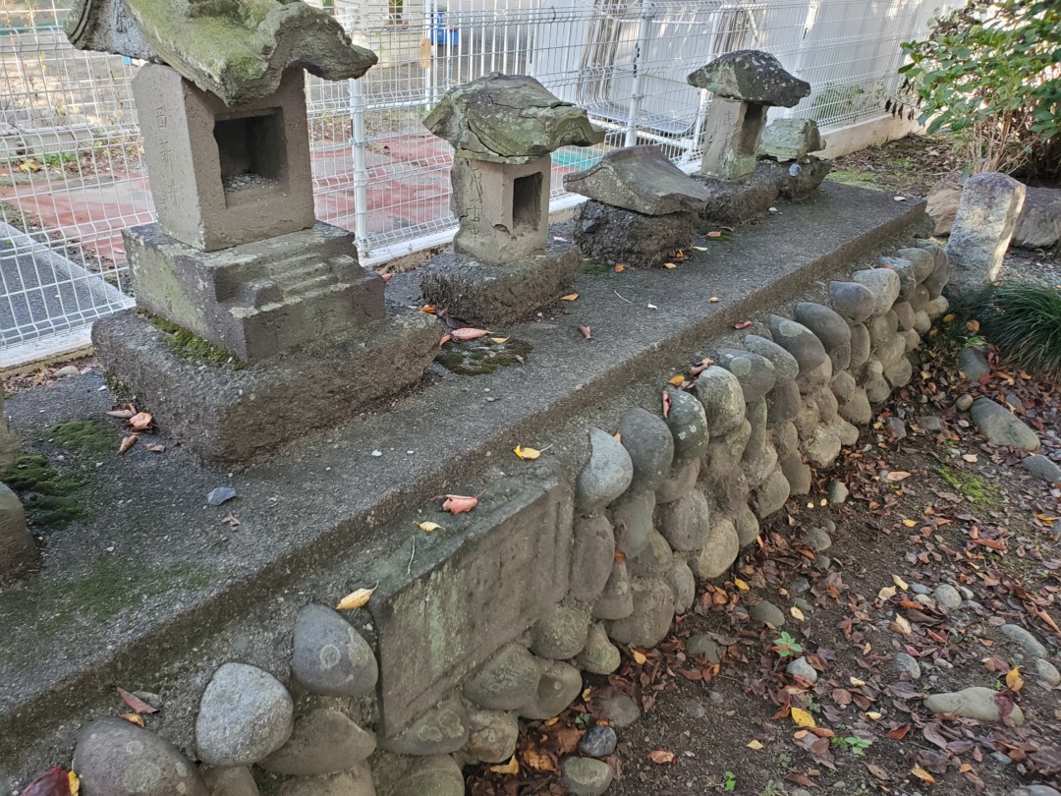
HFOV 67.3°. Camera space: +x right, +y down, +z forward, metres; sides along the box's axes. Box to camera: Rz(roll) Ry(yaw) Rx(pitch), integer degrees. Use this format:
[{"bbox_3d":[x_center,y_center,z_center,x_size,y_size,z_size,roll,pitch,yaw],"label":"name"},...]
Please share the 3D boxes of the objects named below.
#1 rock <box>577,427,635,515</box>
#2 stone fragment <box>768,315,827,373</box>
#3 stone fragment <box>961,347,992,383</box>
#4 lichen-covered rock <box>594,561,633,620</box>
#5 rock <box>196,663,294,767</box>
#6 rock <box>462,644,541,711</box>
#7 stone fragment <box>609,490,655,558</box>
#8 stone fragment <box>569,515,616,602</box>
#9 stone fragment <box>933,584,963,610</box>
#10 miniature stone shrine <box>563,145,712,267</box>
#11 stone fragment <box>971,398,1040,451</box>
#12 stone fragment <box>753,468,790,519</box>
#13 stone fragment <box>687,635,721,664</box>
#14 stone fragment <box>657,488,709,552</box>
[{"bbox_3d":[0.241,0.238,2.564,0.186,0.300,0.186,27,37,33],"label":"rock"},{"bbox_3d":[1.264,-0.253,3.763,0.255,0.265,0.235,28,39,33],"label":"stone fragment"},{"bbox_3d":[2.863,-0.212,5.132,0.190,0.160,0.260,-5,34,-16],"label":"stone fragment"},{"bbox_3d":[0.299,0.699,2.901,0.167,0.245,0.176,28,39,33],"label":"lichen-covered rock"},{"bbox_3d":[-0.712,0.792,1.997,0.210,0.260,0.232,28,38,33],"label":"rock"},{"bbox_3d":[-0.094,0.933,2.670,0.220,0.170,0.250,30,40,33],"label":"rock"},{"bbox_3d":[0.375,0.462,2.940,0.176,0.284,0.196,28,39,33],"label":"stone fragment"},{"bbox_3d":[0.223,0.583,2.891,0.176,0.363,0.196,28,39,33],"label":"stone fragment"},{"bbox_3d":[1.177,0.560,2.245,0.074,0.060,0.074,28,38,34],"label":"stone fragment"},{"bbox_3d":[0.537,-1.026,4.097,0.591,0.453,0.532,30,40,35],"label":"miniature stone shrine"},{"bbox_3d":[2.815,0.154,4.723,0.260,0.180,0.400,-9,35,-22],"label":"stone fragment"},{"bbox_3d":[1.145,0.455,3.783,0.176,0.265,0.186,28,39,33],"label":"stone fragment"},{"bbox_3d":[0.577,0.832,2.655,0.124,0.070,0.093,27,37,33],"label":"stone fragment"},{"bbox_3d":[0.637,0.511,3.352,0.230,0.270,0.220,30,40,34],"label":"stone fragment"}]

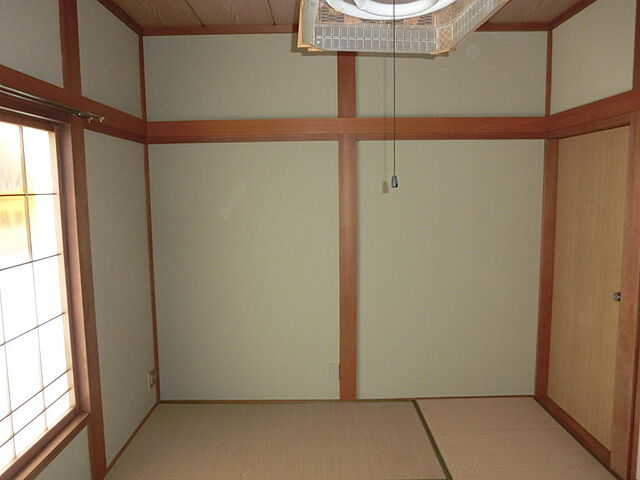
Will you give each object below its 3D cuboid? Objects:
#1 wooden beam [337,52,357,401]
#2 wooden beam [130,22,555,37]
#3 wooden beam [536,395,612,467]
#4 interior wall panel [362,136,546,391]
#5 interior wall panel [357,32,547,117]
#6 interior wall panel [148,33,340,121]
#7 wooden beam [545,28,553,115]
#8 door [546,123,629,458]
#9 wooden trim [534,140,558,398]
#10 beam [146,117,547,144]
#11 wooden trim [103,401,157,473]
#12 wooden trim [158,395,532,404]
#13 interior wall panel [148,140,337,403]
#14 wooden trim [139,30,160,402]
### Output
[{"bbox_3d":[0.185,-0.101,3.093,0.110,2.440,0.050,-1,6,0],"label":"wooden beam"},{"bbox_3d":[0.166,-1.347,2.946,2.643,0.060,0.045,-1,6,0],"label":"wooden beam"},{"bbox_3d":[1.552,1.147,2.825,0.085,0.045,0.825,-1,6,0],"label":"wooden beam"},{"bbox_3d":[0.875,0.223,3.158,1.233,1.770,0.040,-1,6,0],"label":"interior wall panel"},{"bbox_3d":[0.857,-1.067,3.016,1.227,0.528,0.040,-1,6,0],"label":"interior wall panel"},{"bbox_3d":[-0.506,-1.044,2.997,1.242,0.528,0.030,-1,6,0],"label":"interior wall panel"},{"bbox_3d":[1.482,-1.069,2.984,0.028,0.533,0.030,-1,6,0],"label":"wooden beam"},{"bbox_3d":[1.600,0.263,2.762,0.036,1.765,0.760,-1,6,0],"label":"door"},{"bbox_3d":[1.537,0.218,3.149,0.090,1.775,0.080,-1,6,0],"label":"wooden trim"},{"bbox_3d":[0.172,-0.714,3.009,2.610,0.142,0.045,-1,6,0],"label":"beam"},{"bbox_3d":[-1.120,1.177,2.836,0.033,0.025,0.799,-1,6,0],"label":"wooden trim"},{"bbox_3d":[0.198,1.124,3.230,2.610,0.022,0.030,-1,6,0],"label":"wooden trim"},{"bbox_3d":[-0.494,0.238,3.156,1.248,1.770,0.040,-1,6,0],"label":"interior wall panel"},{"bbox_3d":[-1.140,-0.079,3.094,0.038,2.464,0.040,-1,6,0],"label":"wooden trim"}]

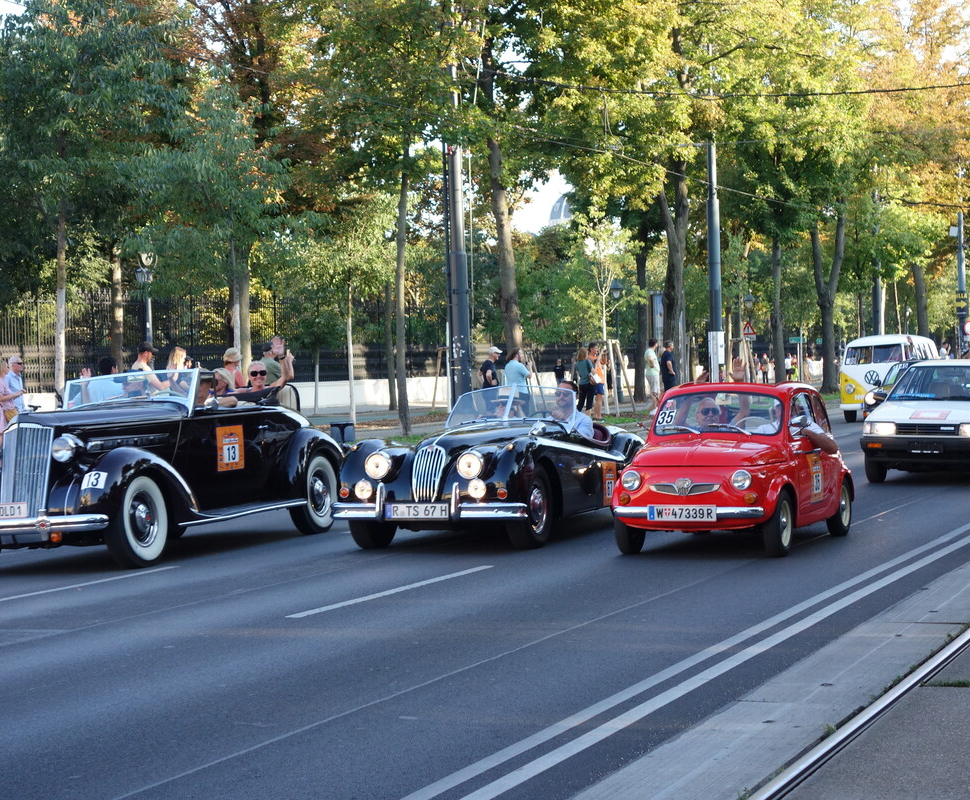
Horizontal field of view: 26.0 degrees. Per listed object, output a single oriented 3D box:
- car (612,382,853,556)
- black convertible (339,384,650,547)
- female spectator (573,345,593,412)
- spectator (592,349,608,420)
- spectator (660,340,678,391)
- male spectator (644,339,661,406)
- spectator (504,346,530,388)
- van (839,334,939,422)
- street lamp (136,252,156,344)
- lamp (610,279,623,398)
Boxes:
[{"bbox_3d":[2.027,0.448,16.479,1.320,1.360,2.970,-1,1,23],"label":"car"},{"bbox_3d":[0.307,0.500,18.071,1.640,1.300,4.470,-1,1,21],"label":"black convertible"},{"bbox_3d":[2.228,-0.373,47.500,0.420,1.660,0.480,-2,1,-37],"label":"female spectator"},{"bbox_3d":[2.508,-0.386,46.012,0.360,1.660,0.460,-2,1,-10],"label":"spectator"},{"bbox_3d":[4.218,-0.475,48.000,0.380,1.770,0.500,-1,1,-6],"label":"spectator"},{"bbox_3d":[3.892,-0.536,48.512,0.330,1.770,0.470,-2,1,-10],"label":"male spectator"},{"bbox_3d":[0.623,-0.126,40.012,0.360,1.730,0.500,-2,1,-32],"label":"spectator"},{"bbox_3d":[9.419,-0.521,48.505,1.740,1.940,4.280,-1,1,20],"label":"van"},{"bbox_3d":[-7.660,-1.339,48.030,0.450,4.250,0.550,-1,1,22],"label":"street lamp"},{"bbox_3d":[4.164,-1.856,65.500,0.440,3.850,0.440,-1,1,0],"label":"lamp"}]

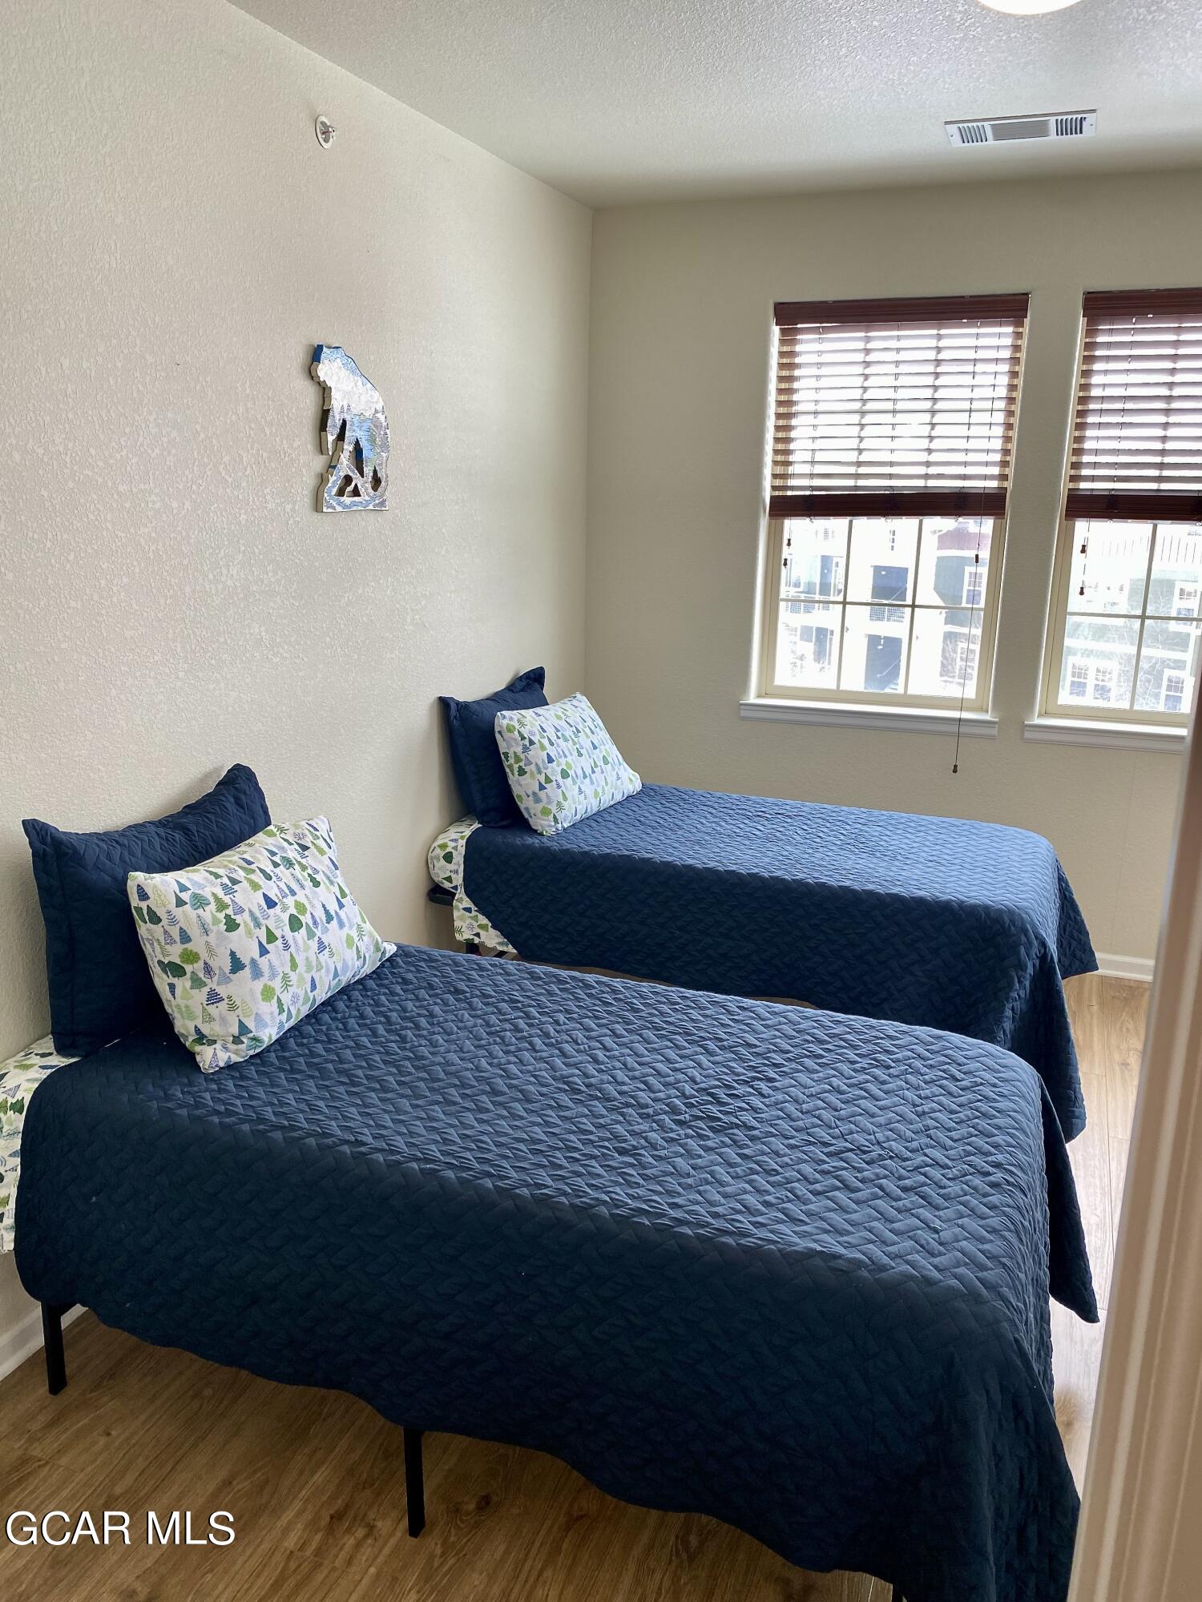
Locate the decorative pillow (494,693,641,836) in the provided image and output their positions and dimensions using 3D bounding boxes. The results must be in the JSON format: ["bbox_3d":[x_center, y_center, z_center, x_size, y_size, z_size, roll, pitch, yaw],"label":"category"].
[{"bbox_3d":[-0.104,-0.164,4.234,0.160,0.430,0.660,-28,0,29],"label":"decorative pillow"}]

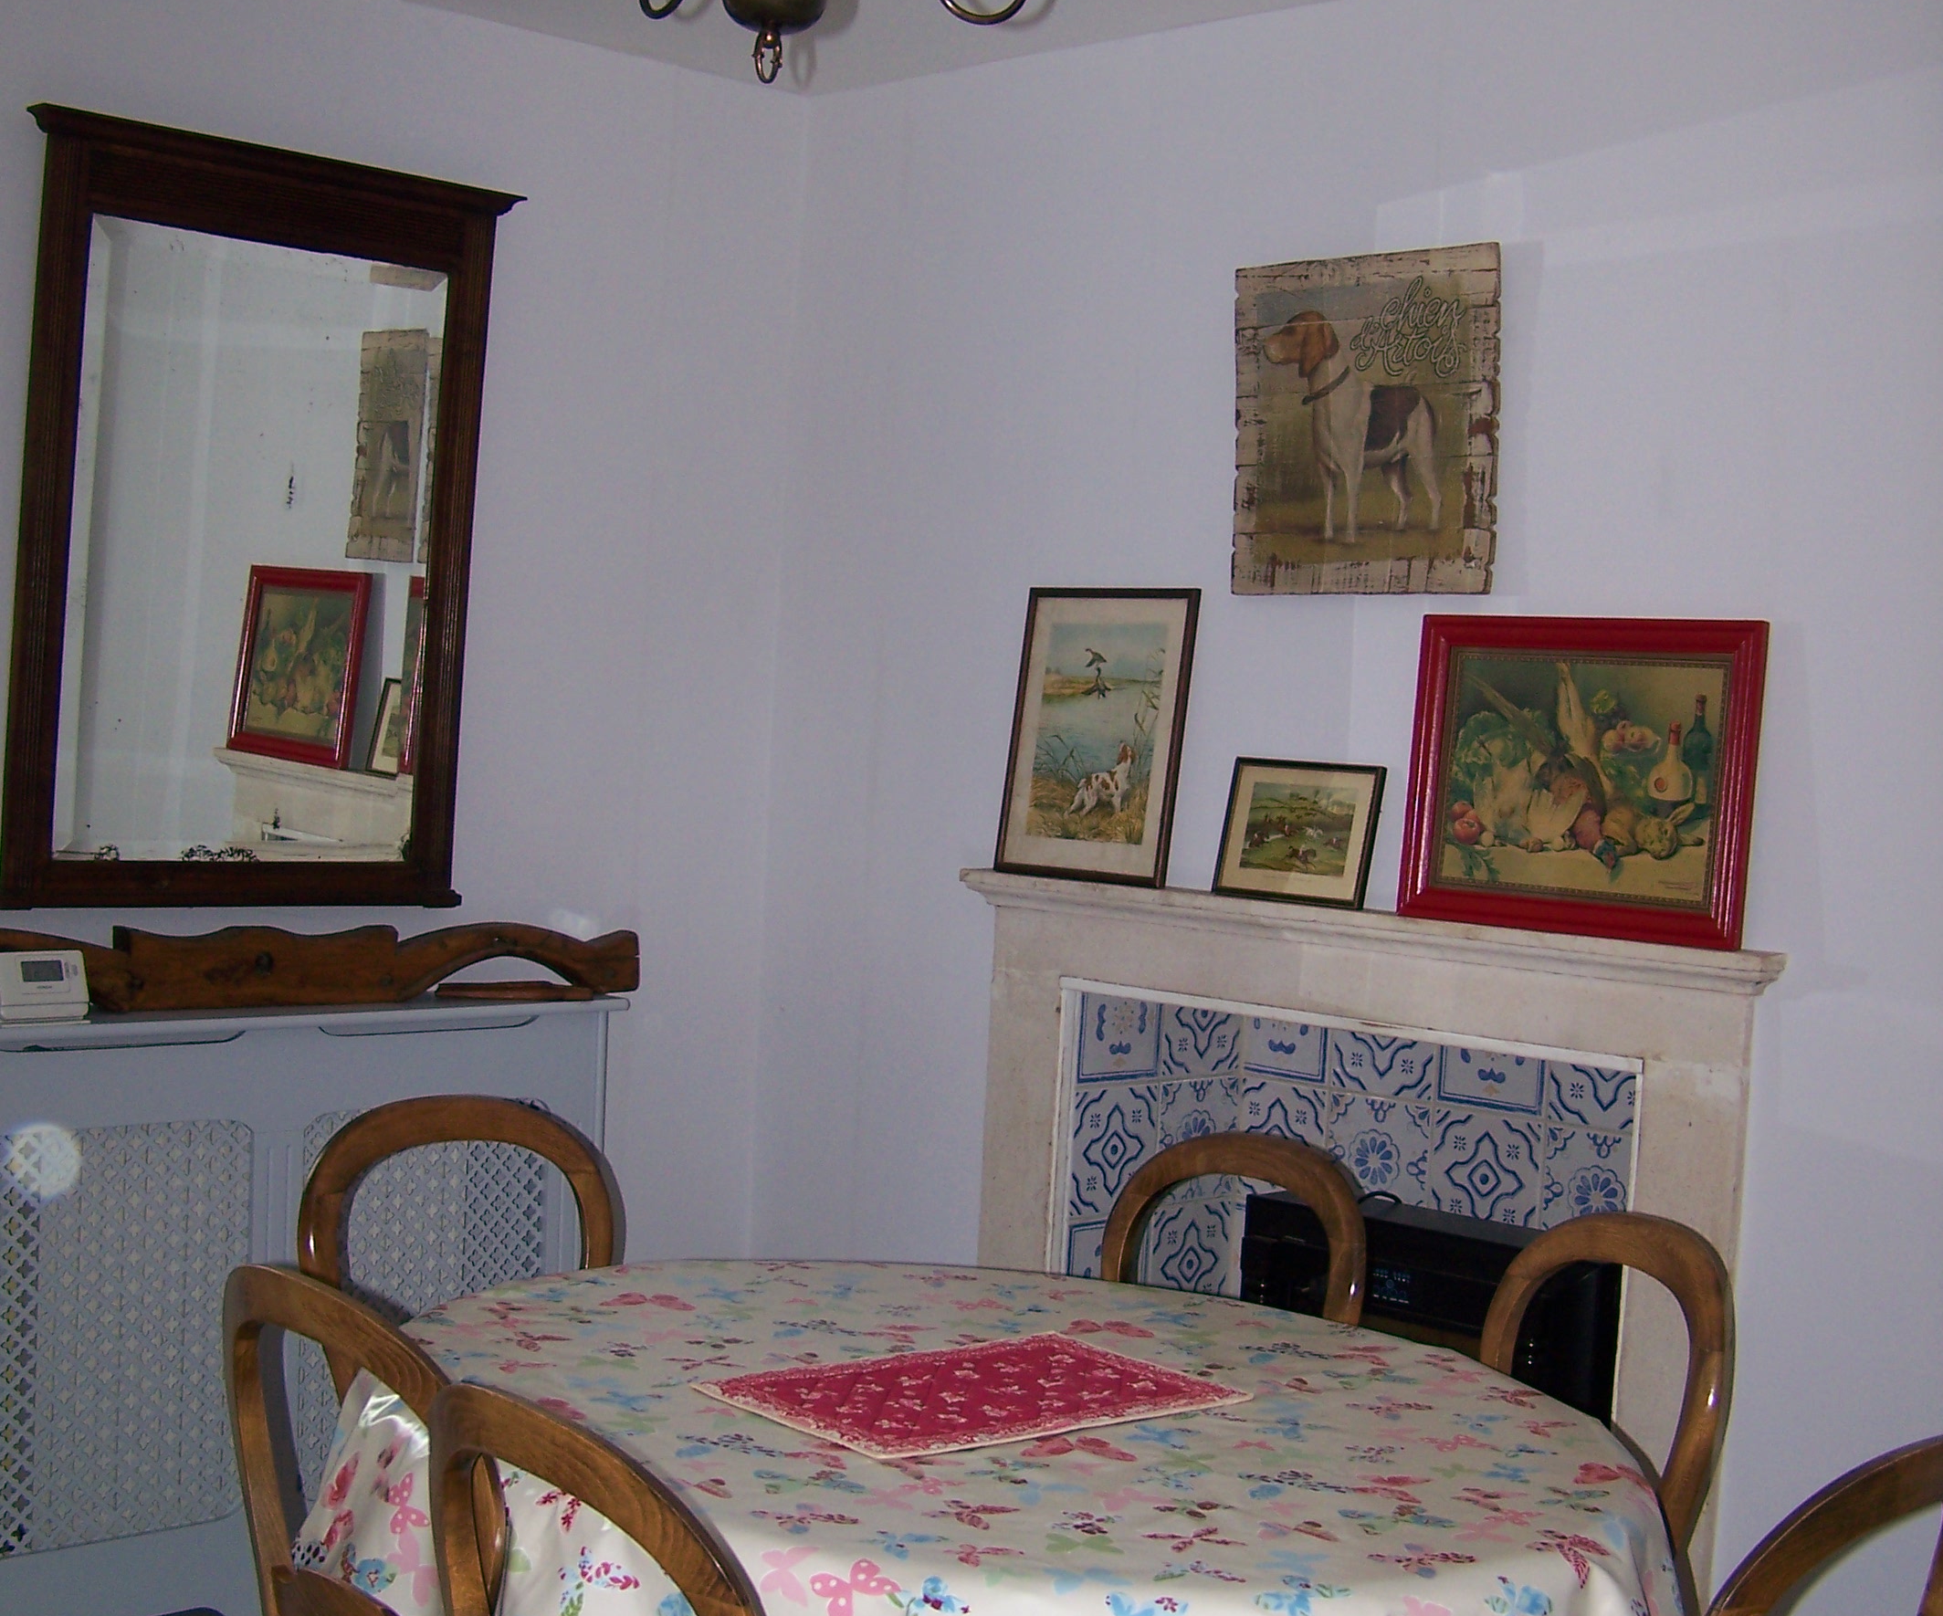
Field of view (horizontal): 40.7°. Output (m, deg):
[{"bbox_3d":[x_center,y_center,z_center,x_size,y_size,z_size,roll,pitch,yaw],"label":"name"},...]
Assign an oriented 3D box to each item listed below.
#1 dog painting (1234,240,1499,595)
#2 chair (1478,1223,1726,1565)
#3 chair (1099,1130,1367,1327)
[{"bbox_3d":[0.551,-0.541,3.705,0.440,0.475,0.030,5,3,43],"label":"dog painting"},{"bbox_3d":[0.481,0.874,2.742,0.470,0.890,0.450,2,2,-23],"label":"chair"},{"bbox_3d":[0.145,0.844,3.053,0.470,0.890,0.450,2,3,-38],"label":"chair"}]

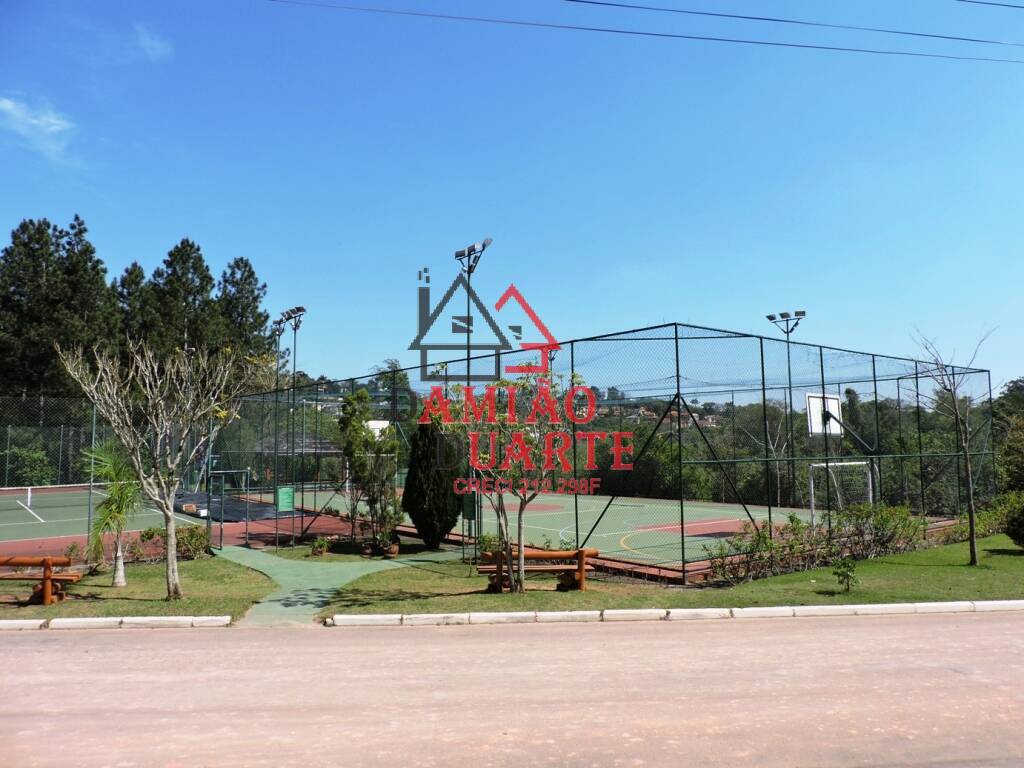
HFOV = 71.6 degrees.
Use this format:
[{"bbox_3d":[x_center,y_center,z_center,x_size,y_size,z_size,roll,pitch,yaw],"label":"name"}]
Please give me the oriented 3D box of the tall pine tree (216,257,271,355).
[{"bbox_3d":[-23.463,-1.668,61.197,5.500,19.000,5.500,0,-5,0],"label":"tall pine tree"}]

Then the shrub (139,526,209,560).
[{"bbox_3d":[-8.438,3.963,17.750,1.520,0.820,0.750,3,-6,-38],"label":"shrub"}]

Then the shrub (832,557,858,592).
[{"bbox_3d":[5.848,3.340,12.450,0.420,0.610,0.420,-3,-5,25],"label":"shrub"}]

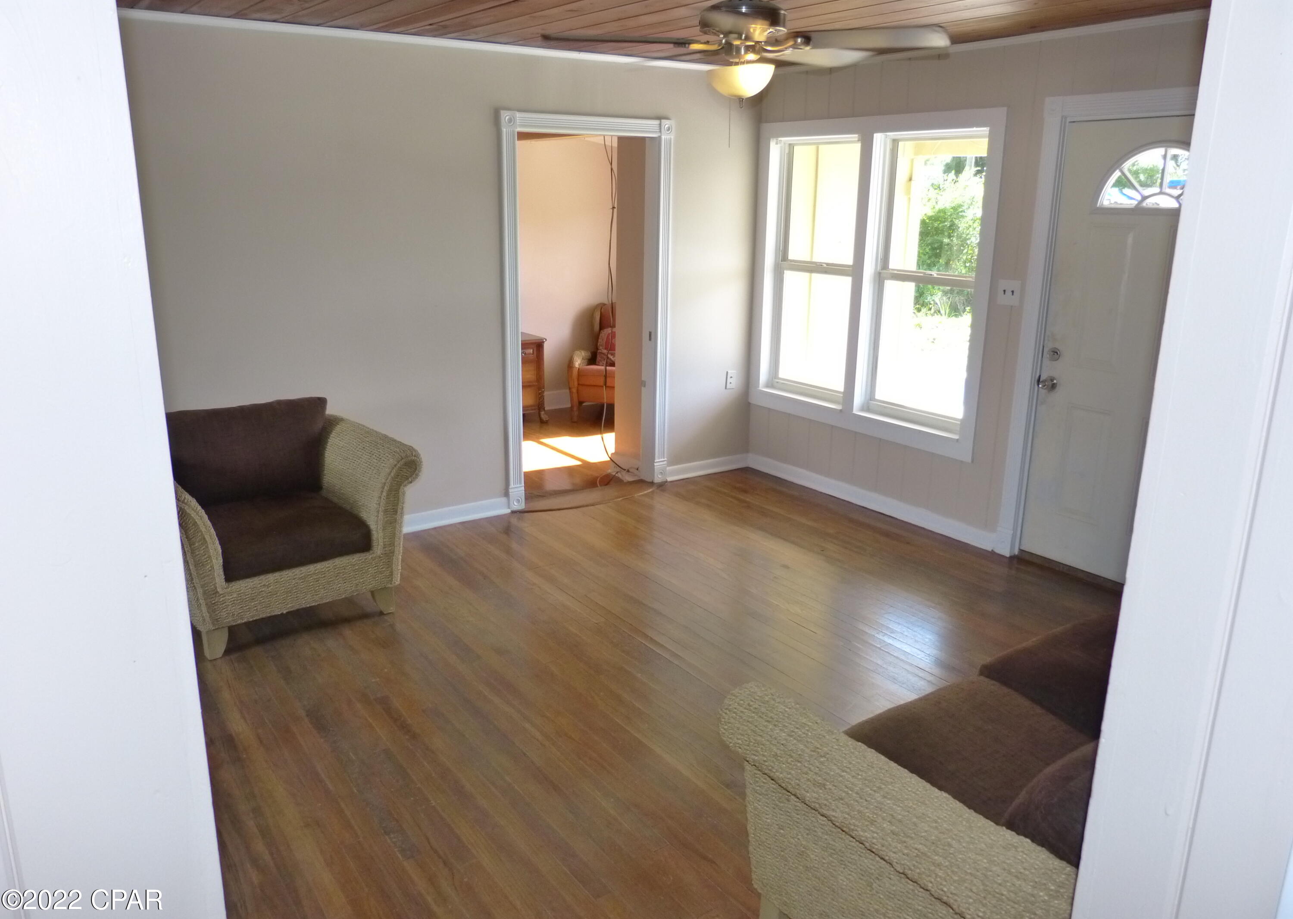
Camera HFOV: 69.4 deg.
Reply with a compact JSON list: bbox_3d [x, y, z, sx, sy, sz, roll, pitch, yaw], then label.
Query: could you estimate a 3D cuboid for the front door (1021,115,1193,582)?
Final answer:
[{"bbox_3d":[2.150,-0.425,4.059,0.045,2.012,0.914,-10,18,-33],"label":"front door"}]

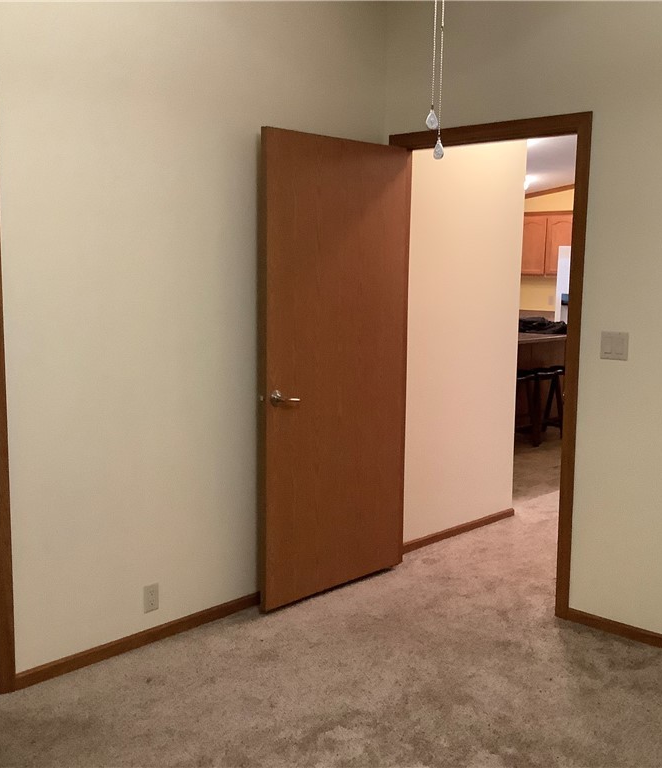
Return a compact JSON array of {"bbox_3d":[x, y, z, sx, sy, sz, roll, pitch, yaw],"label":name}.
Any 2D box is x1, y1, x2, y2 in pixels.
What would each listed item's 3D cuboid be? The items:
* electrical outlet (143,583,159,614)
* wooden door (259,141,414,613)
[{"bbox_3d":[-0.721,0.862,3.686,0.010,0.115,0.071,8,10,43],"label":"electrical outlet"},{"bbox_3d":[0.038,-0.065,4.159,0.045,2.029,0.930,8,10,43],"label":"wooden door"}]

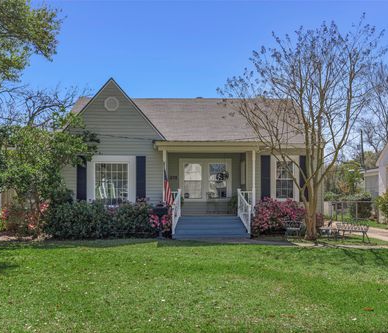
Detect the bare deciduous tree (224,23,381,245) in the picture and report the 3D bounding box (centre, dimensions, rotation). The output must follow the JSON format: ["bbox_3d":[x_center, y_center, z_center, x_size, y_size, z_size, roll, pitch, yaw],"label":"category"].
[{"bbox_3d":[3.783,-1.337,17.100,5.800,7.700,5.500,0,-2,0],"label":"bare deciduous tree"}]

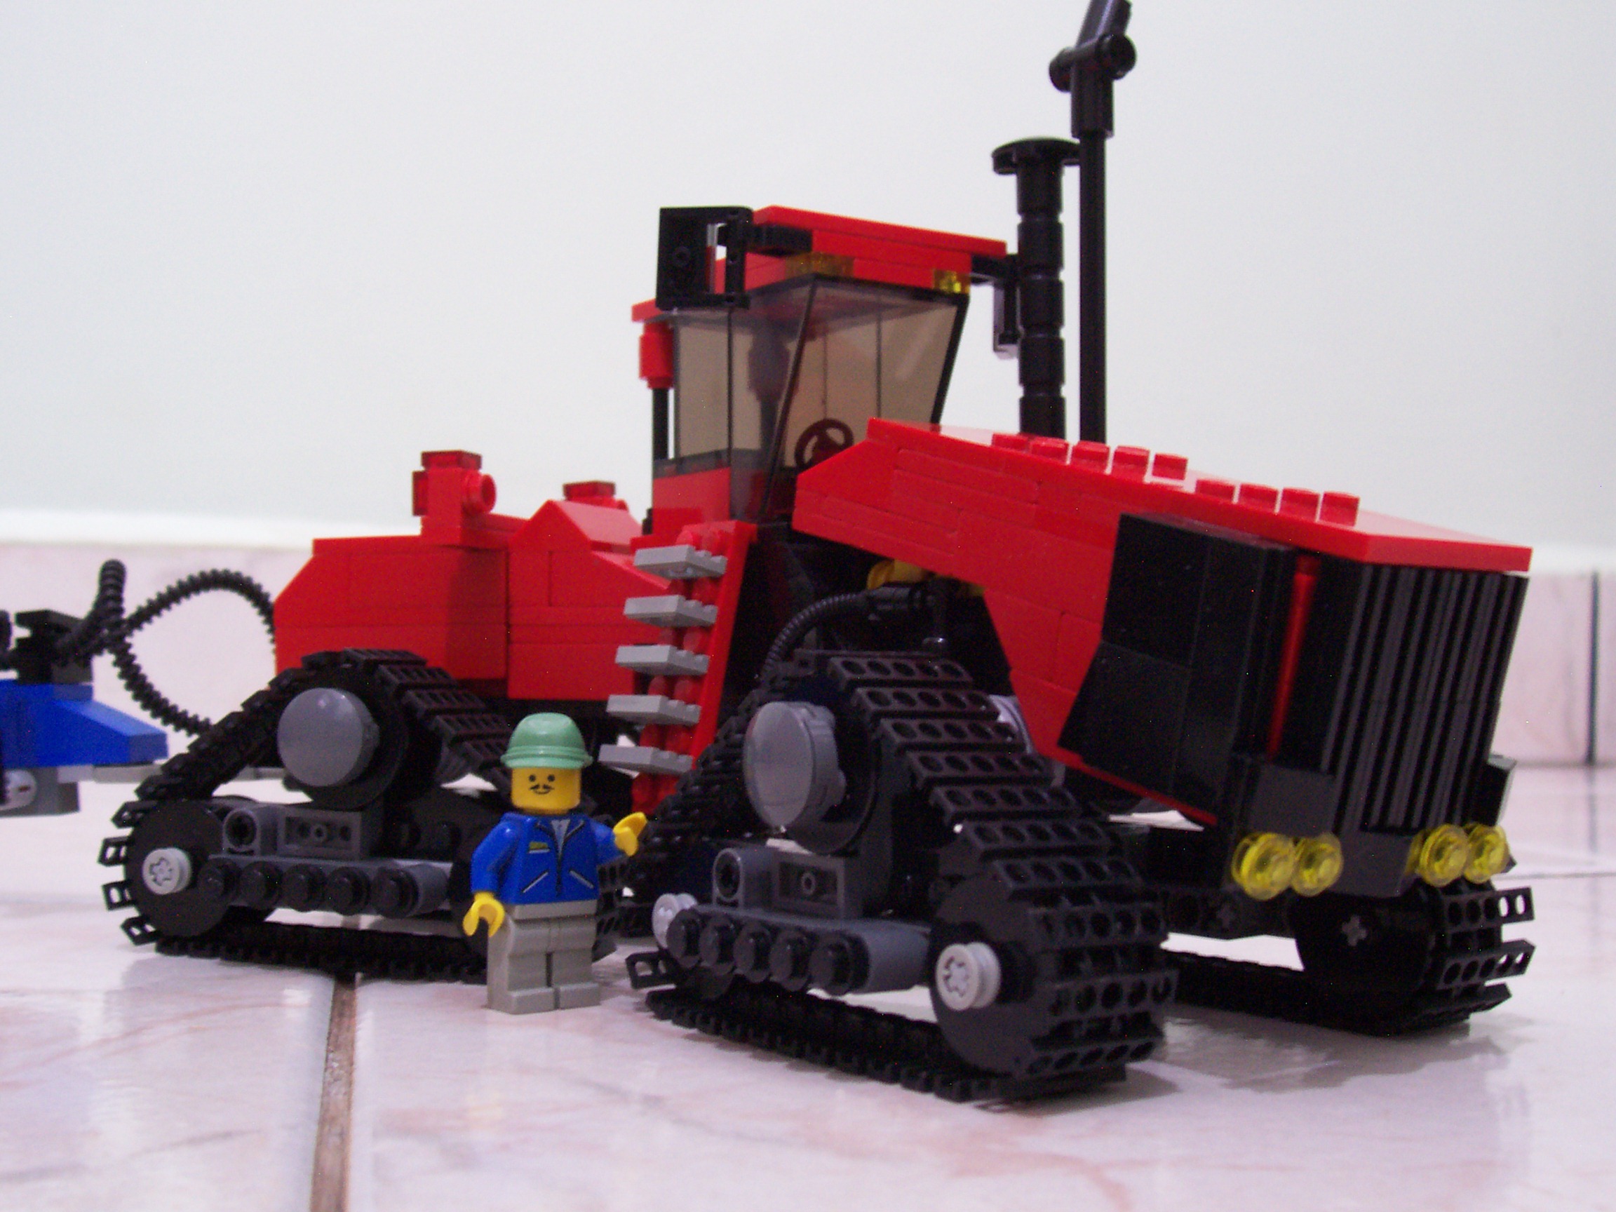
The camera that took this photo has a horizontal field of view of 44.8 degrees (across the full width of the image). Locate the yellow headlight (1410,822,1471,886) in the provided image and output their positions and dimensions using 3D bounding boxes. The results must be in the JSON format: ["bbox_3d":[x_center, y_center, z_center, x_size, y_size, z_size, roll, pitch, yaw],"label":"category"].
[{"bbox_3d":[0.079,0.031,0.246,0.008,0.008,0.005,3,11,-36],"label":"yellow headlight"}]

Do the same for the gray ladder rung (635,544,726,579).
[{"bbox_3d":[-0.020,-0.007,0.315,0.008,0.003,0.016,16,-11,-35],"label":"gray ladder rung"}]

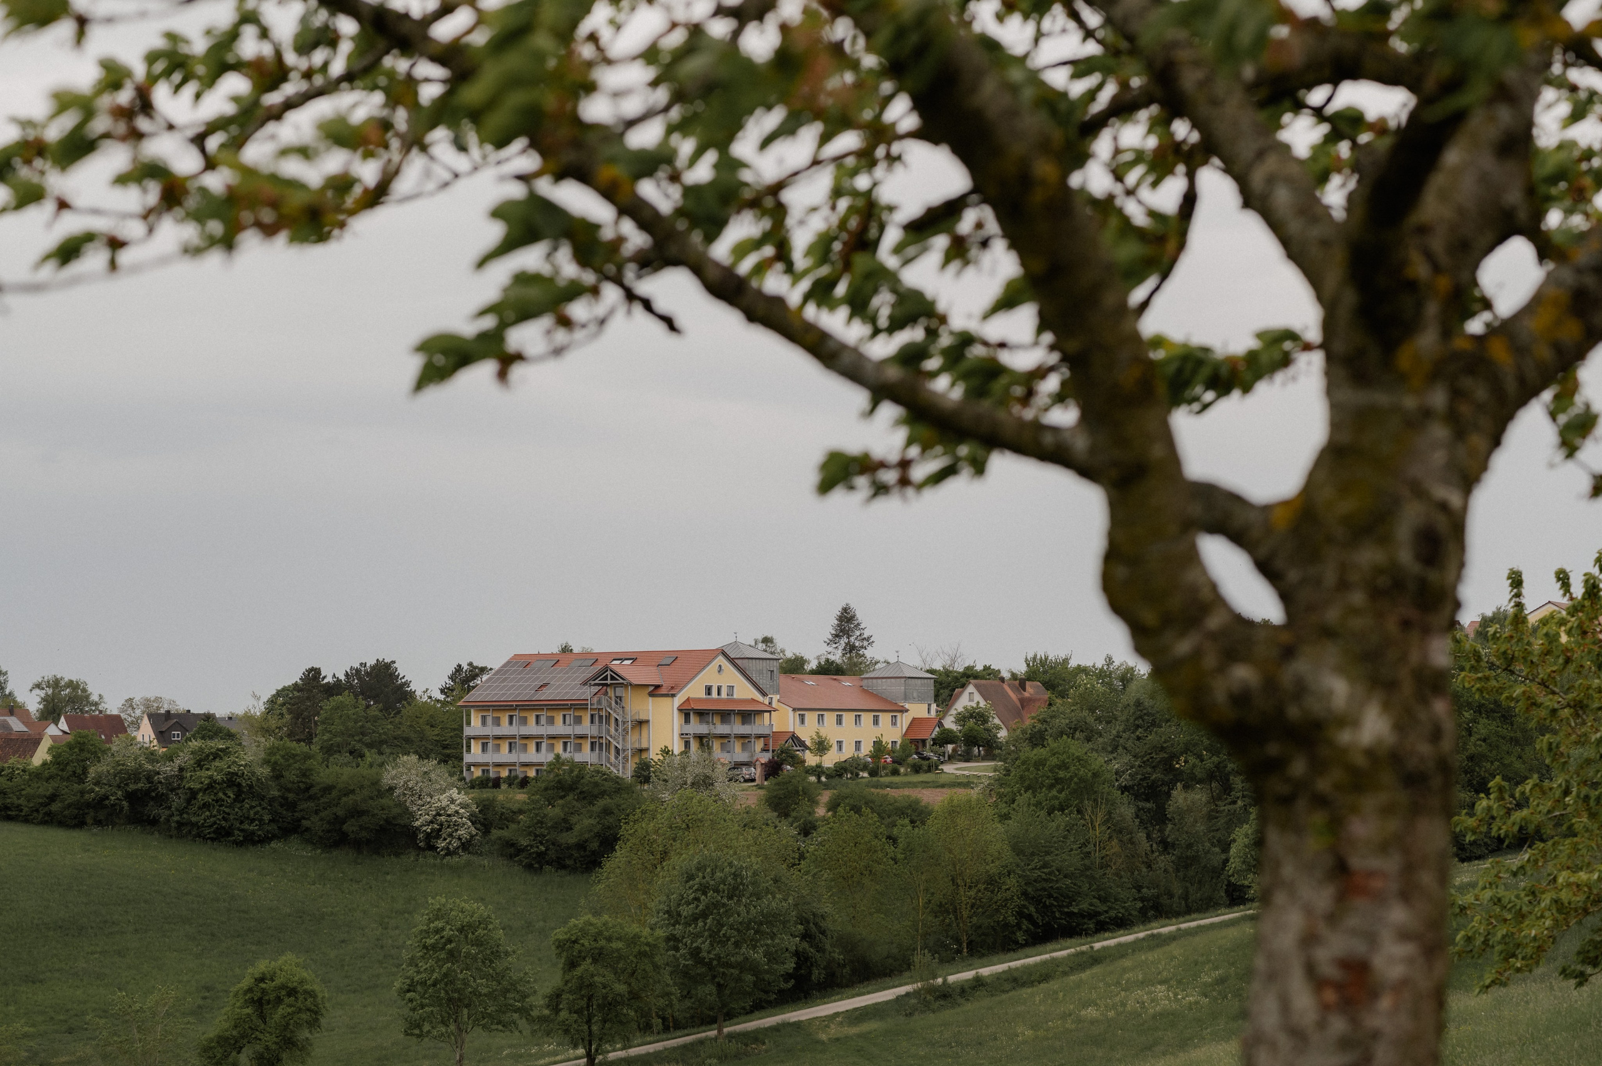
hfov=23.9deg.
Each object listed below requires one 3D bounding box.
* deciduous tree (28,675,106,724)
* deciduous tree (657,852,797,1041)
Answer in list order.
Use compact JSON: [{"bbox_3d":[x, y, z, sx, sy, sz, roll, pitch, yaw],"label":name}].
[{"bbox_3d":[-135.880,34.710,699.190,14.370,16.870,13.000,1,-4,-11],"label":"deciduous tree"},{"bbox_3d":[-3.530,19.500,179.140,6.850,8.670,6.600,0,-4,-1],"label":"deciduous tree"}]

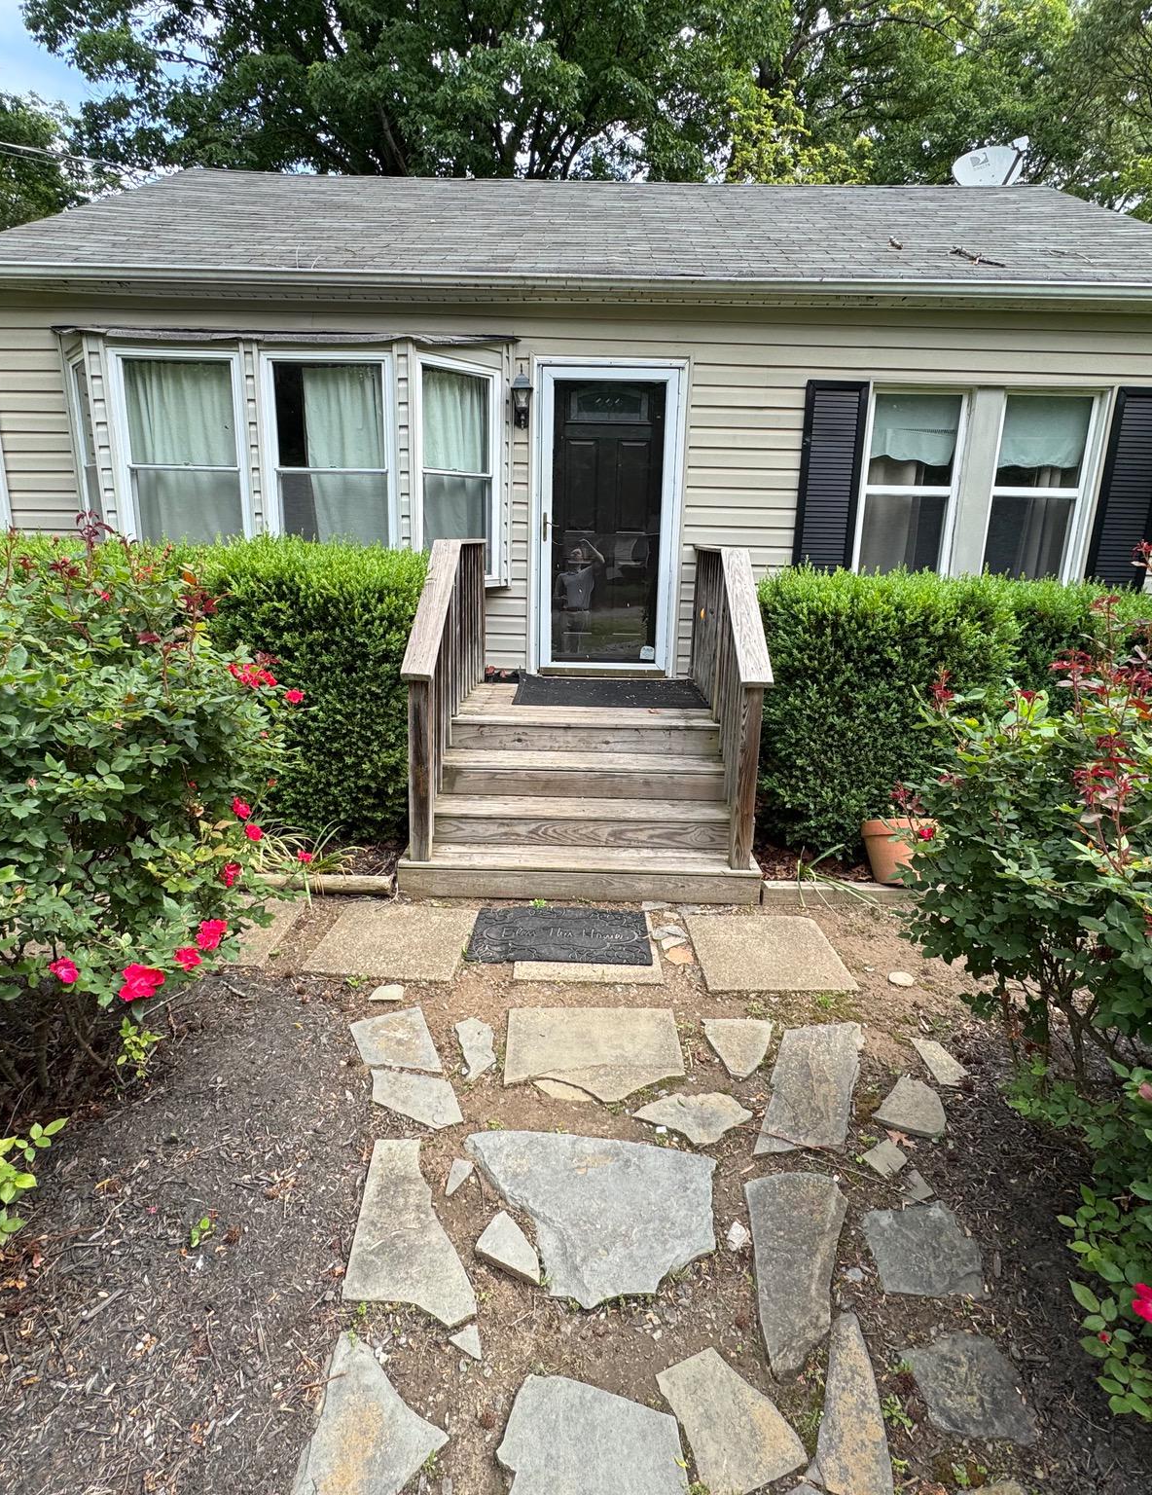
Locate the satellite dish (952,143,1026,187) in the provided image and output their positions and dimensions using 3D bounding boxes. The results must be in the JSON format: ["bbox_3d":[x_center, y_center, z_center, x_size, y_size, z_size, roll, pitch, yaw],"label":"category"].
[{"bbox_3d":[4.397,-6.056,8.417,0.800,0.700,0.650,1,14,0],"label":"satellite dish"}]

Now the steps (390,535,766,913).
[{"bbox_3d":[0.048,-0.321,4.722,1.747,1.695,2.080,1,14,0],"label":"steps"}]

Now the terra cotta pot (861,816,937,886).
[{"bbox_3d":[1.661,0.532,4.110,0.405,0.340,0.405,0,-7,22],"label":"terra cotta pot"}]

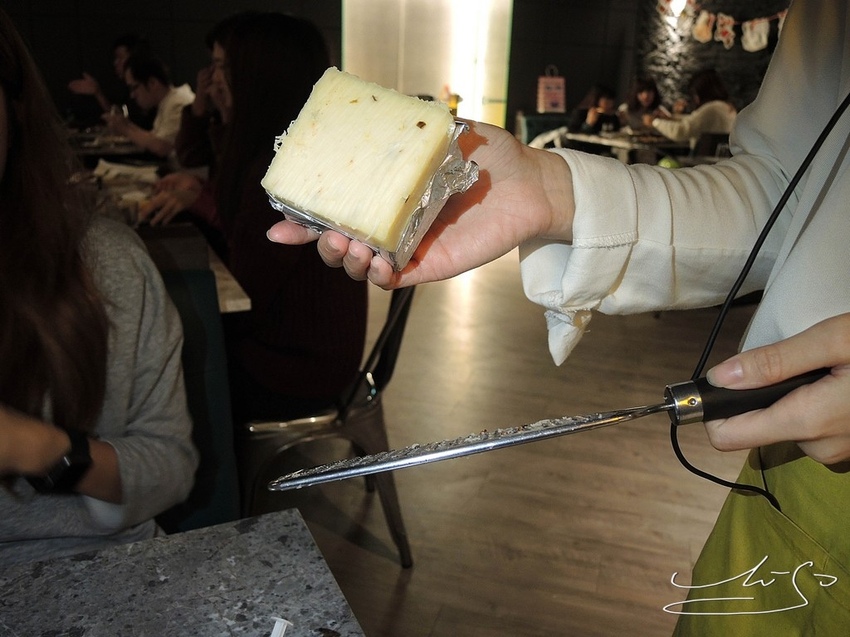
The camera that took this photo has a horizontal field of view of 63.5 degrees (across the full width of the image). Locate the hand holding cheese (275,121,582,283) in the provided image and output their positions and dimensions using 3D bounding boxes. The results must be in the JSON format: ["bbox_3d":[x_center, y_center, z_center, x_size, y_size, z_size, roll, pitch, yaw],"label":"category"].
[{"bbox_3d":[-0.002,-0.070,0.405,0.170,0.095,0.085,1,18,-3],"label":"hand holding cheese"}]

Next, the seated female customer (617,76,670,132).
[{"bbox_3d":[1.964,-1.603,6.380,0.460,1.180,0.620,2,18,0],"label":"seated female customer"}]

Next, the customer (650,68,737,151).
[{"bbox_3d":[2.228,-1.431,5.790,0.680,1.240,0.480,11,20,27],"label":"customer"}]

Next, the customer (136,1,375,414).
[{"bbox_3d":[-0.375,-0.019,1.615,0.660,1.270,0.460,-5,19,-19],"label":"customer"}]

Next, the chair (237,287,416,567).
[{"bbox_3d":[-0.282,0.183,1.696,0.500,0.840,0.440,-5,19,-19],"label":"chair"}]

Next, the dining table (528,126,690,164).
[{"bbox_3d":[1.714,-1.210,6.113,1.200,0.740,0.850,-2,18,-11],"label":"dining table"}]

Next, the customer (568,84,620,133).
[{"bbox_3d":[1.588,-1.601,6.527,0.460,1.160,0.620,-5,19,-19],"label":"customer"}]

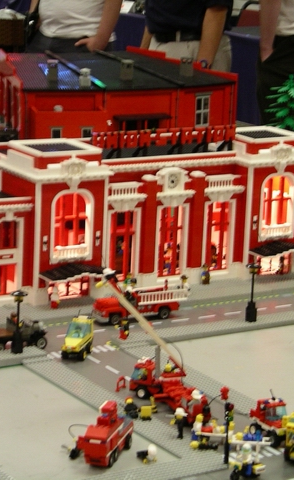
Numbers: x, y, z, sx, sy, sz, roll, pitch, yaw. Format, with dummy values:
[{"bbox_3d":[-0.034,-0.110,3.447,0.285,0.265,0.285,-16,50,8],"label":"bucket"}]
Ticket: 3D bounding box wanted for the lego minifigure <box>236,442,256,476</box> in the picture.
[{"bbox_3d":[0.139,0.309,2.189,0.016,0.043,0.022,-9,17,-39],"label":"lego minifigure"}]

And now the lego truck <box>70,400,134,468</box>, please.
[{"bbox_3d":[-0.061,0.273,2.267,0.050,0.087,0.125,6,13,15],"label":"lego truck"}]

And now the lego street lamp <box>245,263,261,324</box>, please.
[{"bbox_3d":[0.204,0.100,2.979,0.030,0.112,0.030,-6,15,-32],"label":"lego street lamp"}]

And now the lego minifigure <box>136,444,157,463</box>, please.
[{"bbox_3d":[0.000,0.307,2.224,0.018,0.019,0.036,-5,5,42],"label":"lego minifigure"}]

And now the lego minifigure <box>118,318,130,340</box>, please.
[{"bbox_3d":[-0.042,0.159,2.808,0.023,0.041,0.016,13,16,38],"label":"lego minifigure"}]

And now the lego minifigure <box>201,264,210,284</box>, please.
[{"bbox_3d":[0.123,0.071,3.220,0.017,0.040,0.013,-5,15,-32],"label":"lego minifigure"}]

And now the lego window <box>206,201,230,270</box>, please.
[{"bbox_3d":[0.149,-0.008,3.243,0.042,0.145,0.014,-6,16,-31],"label":"lego window"}]

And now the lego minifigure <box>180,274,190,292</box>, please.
[{"bbox_3d":[0.077,0.093,3.148,0.023,0.044,0.014,-6,15,-32],"label":"lego minifigure"}]

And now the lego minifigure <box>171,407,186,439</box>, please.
[{"bbox_3d":[0.051,0.276,2.336,0.015,0.044,0.023,-9,16,-42],"label":"lego minifigure"}]

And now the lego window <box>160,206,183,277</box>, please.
[{"bbox_3d":[0.049,0.003,3.175,0.056,0.144,0.013,-5,15,-32],"label":"lego window"}]

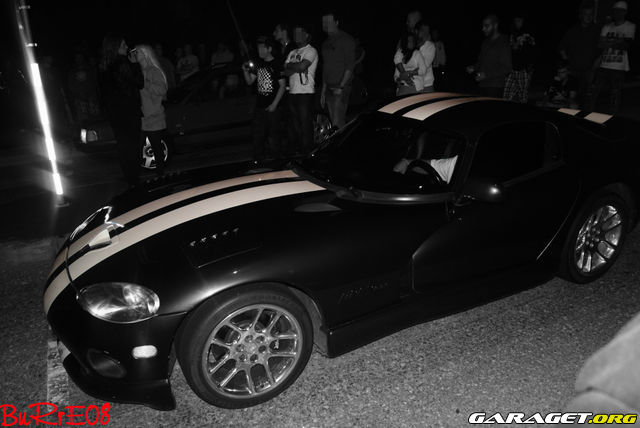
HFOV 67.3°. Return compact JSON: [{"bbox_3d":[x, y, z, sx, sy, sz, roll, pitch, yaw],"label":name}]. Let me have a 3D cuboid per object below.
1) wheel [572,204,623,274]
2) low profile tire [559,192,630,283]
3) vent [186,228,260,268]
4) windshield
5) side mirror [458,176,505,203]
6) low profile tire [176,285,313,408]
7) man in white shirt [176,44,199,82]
[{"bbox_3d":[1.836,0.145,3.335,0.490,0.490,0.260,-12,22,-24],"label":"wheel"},{"bbox_3d":[1.823,0.136,3.360,0.660,0.660,0.320,-12,22,-24],"label":"low profile tire"},{"bbox_3d":[-0.482,0.151,2.328,0.330,0.060,0.290,-17,32,-21],"label":"vent"},{"bbox_3d":[0.282,-0.451,3.255,0.800,0.340,1.450,-12,22,-24],"label":"windshield"},{"bbox_3d":[0.860,-0.122,2.580,0.200,0.140,0.260,-12,22,-24],"label":"side mirror"},{"bbox_3d":[-0.367,0.617,2.387,0.650,0.650,0.275,-12,22,-23],"label":"low profile tire"},{"bbox_3d":[-2.829,-2.912,10.683,0.500,1.680,0.320,-10,22,-18],"label":"man in white shirt"}]

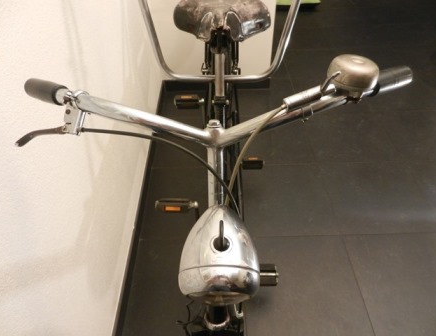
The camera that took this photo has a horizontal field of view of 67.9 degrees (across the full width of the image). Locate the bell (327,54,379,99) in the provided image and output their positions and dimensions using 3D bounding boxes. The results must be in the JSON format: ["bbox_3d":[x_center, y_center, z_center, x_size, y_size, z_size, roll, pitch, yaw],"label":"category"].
[{"bbox_3d":[0.180,-0.120,0.432,0.065,0.046,0.065,-1,45,0],"label":"bell"}]

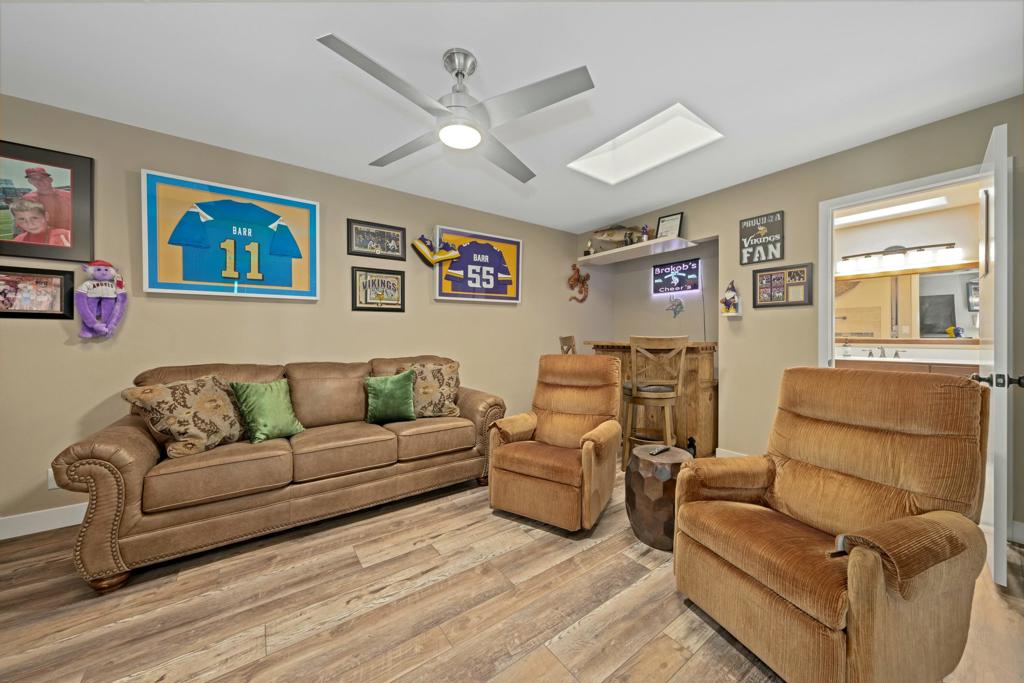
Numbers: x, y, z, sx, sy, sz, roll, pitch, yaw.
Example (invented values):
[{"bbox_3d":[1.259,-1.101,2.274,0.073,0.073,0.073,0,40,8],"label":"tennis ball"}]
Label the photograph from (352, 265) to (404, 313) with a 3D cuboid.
[{"bbox_3d":[-1.157,-0.444,3.231,0.452,0.374,0.025,-1,0,-37],"label":"photograph"}]

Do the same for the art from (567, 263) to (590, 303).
[{"bbox_3d":[0.873,-0.744,4.750,0.410,0.490,0.070,-1,0,-37],"label":"art"}]

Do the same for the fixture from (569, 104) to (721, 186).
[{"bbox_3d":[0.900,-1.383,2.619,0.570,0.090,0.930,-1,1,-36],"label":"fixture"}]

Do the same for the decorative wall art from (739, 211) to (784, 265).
[{"bbox_3d":[2.078,-0.848,3.074,0.022,0.392,0.319,-1,0,-37],"label":"decorative wall art"}]

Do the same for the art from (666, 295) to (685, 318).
[{"bbox_3d":[1.972,-0.415,4.483,0.020,0.280,0.230,-1,0,-37],"label":"art"}]

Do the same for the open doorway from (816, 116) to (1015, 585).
[{"bbox_3d":[2.244,0.017,2.193,0.850,2.100,0.875,-1,0,-37],"label":"open doorway"}]

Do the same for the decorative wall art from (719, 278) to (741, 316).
[{"bbox_3d":[1.925,-0.383,3.263,0.130,0.310,0.155,-1,0,-37],"label":"decorative wall art"}]

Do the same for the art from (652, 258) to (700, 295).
[{"bbox_3d":[1.975,-0.765,4.460,0.030,0.360,0.590,-1,0,-37],"label":"art"}]

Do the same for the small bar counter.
[{"bbox_3d":[1.410,0.527,3.908,0.460,1.040,1.280,-1,0,-37],"label":"small bar counter"}]

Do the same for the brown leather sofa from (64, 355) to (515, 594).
[{"bbox_3d":[-1.236,0.602,2.545,2.250,0.960,0.950,-1,0,-37],"label":"brown leather sofa"}]

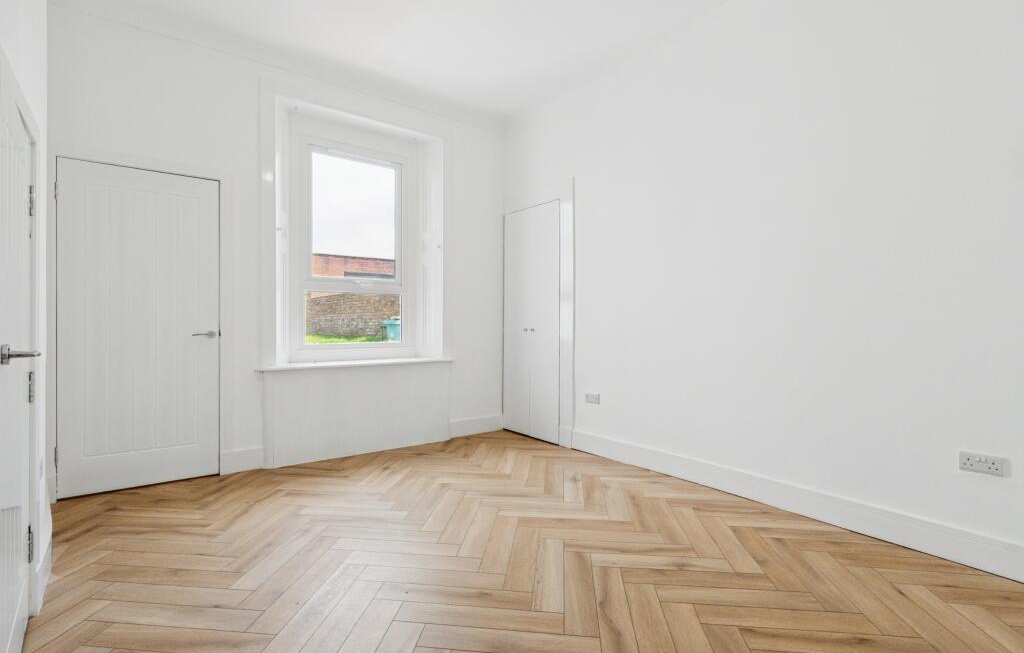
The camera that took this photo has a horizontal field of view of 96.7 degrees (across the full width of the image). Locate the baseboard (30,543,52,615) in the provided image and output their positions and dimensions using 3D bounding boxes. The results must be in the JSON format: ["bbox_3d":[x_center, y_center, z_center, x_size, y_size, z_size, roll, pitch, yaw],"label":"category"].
[{"bbox_3d":[-1.809,0.969,1.746,0.020,0.163,0.240,0,0,-36],"label":"baseboard"}]

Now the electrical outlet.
[{"bbox_3d":[2.012,0.587,1.940,0.012,0.087,0.148,0,0,-36],"label":"electrical outlet"}]

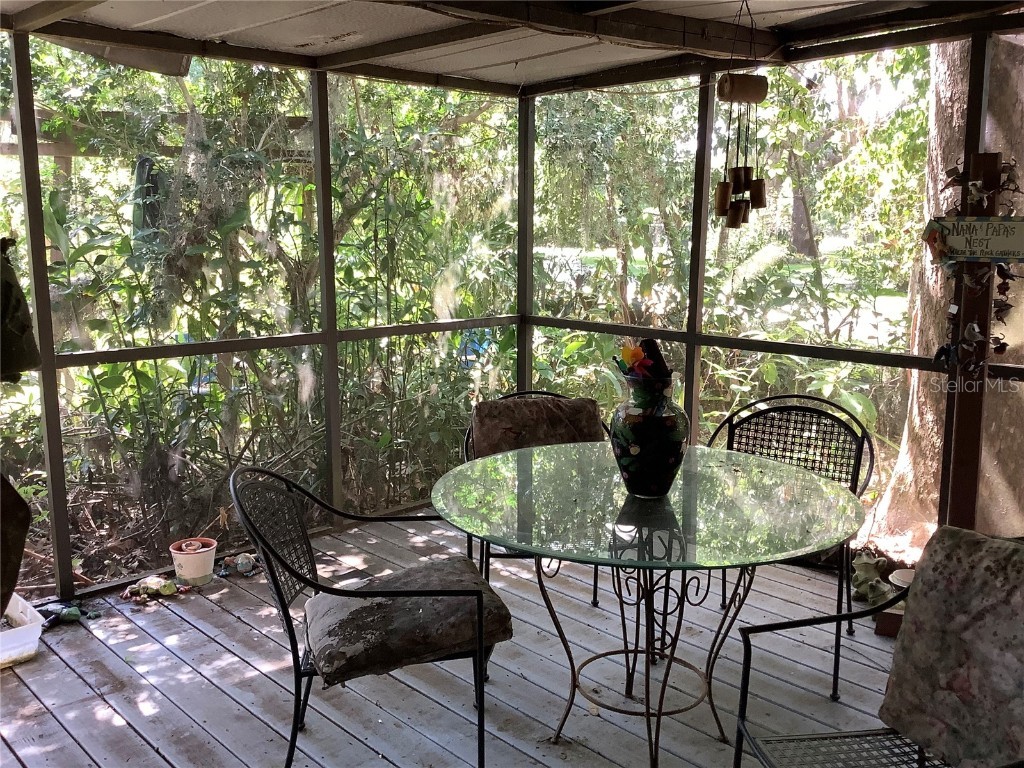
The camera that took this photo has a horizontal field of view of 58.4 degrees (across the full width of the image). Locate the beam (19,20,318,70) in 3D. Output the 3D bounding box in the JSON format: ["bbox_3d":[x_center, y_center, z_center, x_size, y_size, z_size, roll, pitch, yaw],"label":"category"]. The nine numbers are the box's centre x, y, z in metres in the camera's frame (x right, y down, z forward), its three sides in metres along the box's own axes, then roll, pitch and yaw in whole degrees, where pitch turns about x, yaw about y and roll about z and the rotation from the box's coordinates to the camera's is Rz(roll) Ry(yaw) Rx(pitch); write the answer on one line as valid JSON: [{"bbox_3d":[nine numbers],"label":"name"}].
[{"bbox_3d":[-1.289,-1.324,3.585,1.228,0.067,0.074,-9,13,-43],"label":"beam"}]

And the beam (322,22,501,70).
[{"bbox_3d":[-0.413,-1.314,3.558,0.050,0.063,1.208,-9,13,-43],"label":"beam"}]

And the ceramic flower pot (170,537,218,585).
[{"bbox_3d":[-1.286,0.725,3.718,0.188,0.143,0.188,0,10,0],"label":"ceramic flower pot"}]

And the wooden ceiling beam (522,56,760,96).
[{"bbox_3d":[0.563,-1.453,4.315,0.074,0.070,1.480,-9,13,-43],"label":"wooden ceiling beam"}]

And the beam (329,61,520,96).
[{"bbox_3d":[-0.402,-1.474,4.451,1.249,0.067,0.074,-9,13,-43],"label":"beam"}]

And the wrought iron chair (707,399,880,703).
[{"bbox_3d":[0.891,0.481,3.101,0.589,0.822,0.624,5,11,30],"label":"wrought iron chair"}]

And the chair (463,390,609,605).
[{"bbox_3d":[0.136,0.473,3.159,0.589,0.822,0.624,-2,10,-13],"label":"chair"}]

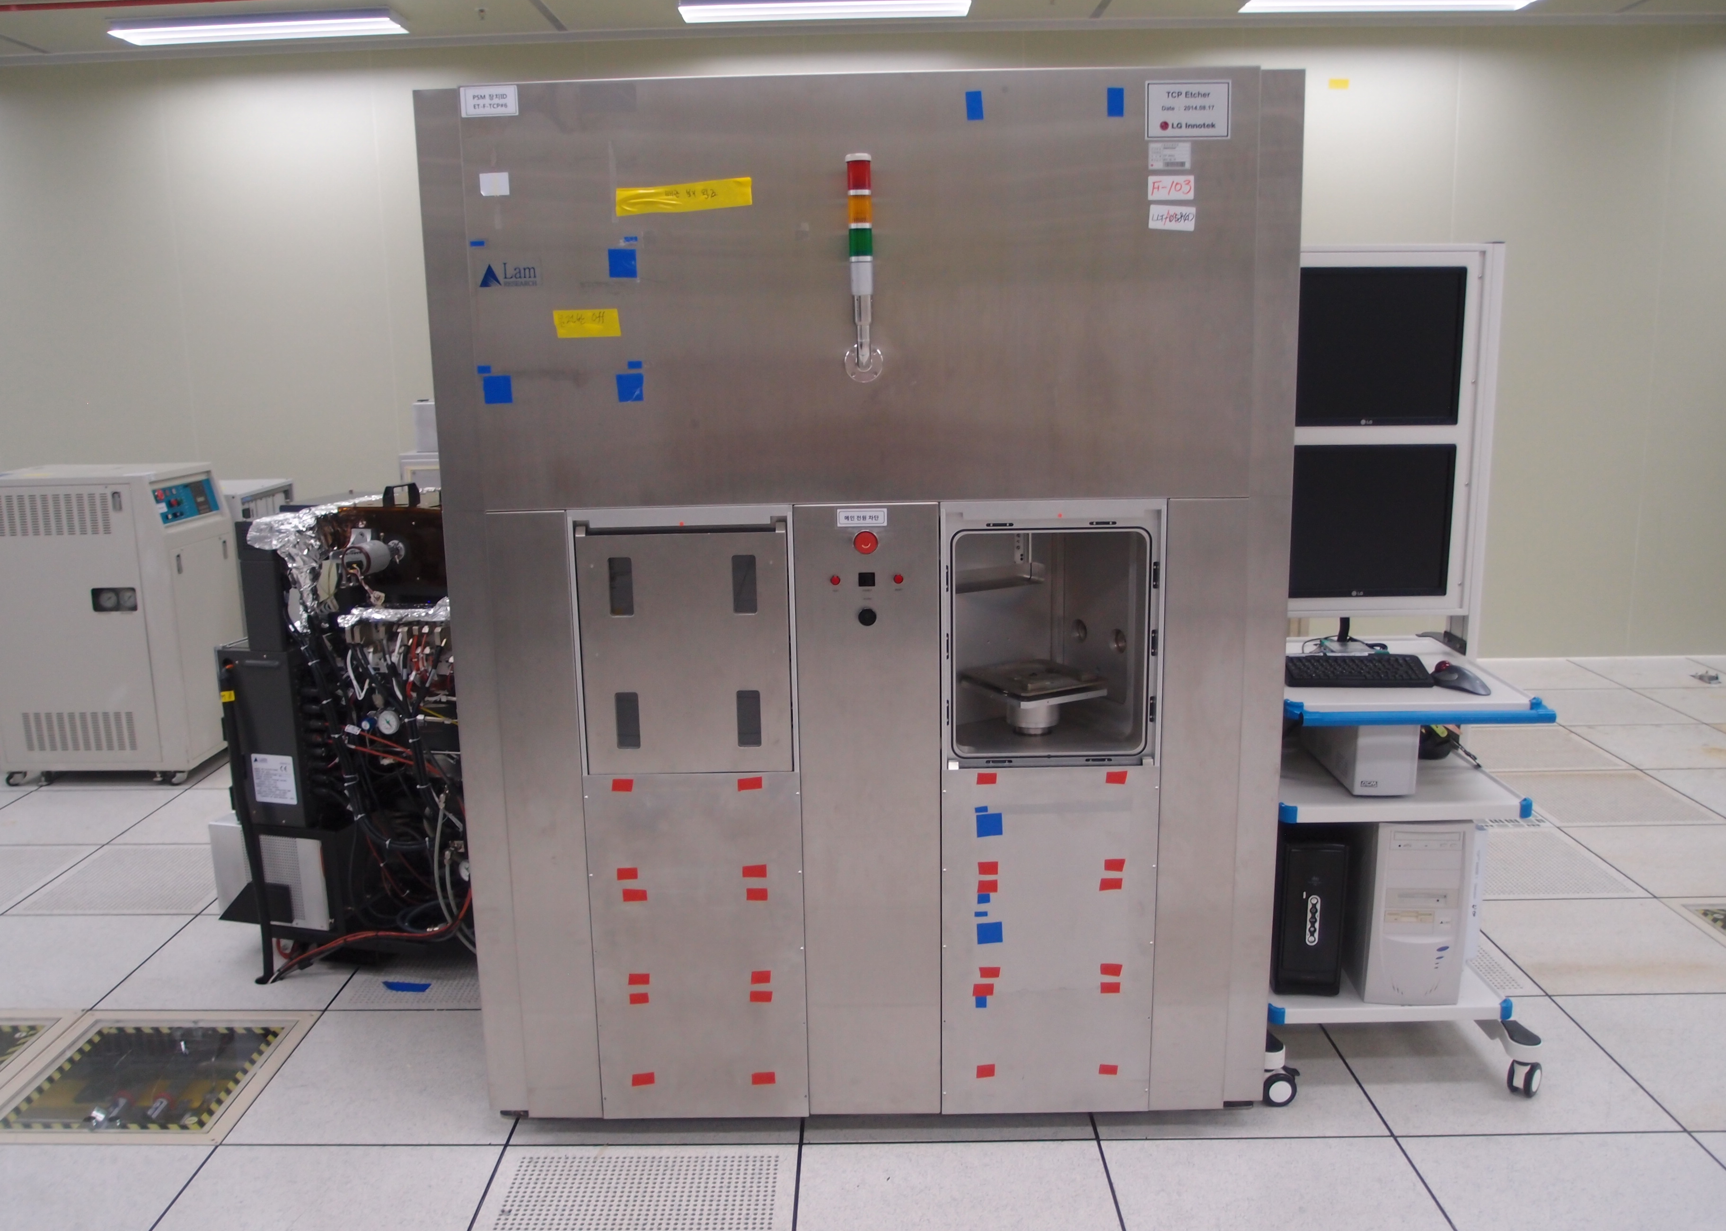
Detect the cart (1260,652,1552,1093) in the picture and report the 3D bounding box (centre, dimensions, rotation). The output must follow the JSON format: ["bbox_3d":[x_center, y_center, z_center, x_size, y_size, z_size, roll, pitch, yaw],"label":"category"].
[{"bbox_3d":[1.149,0.538,3.238,0.560,0.870,0.760,0,11,2],"label":"cart"}]

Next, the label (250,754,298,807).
[{"bbox_3d":[-1.466,0.409,3.476,0.117,0.124,0.006,2,11,15],"label":"label"}]

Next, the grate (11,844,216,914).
[{"bbox_3d":[-2.213,0.824,4.344,0.595,0.020,0.595,-1,11,0],"label":"grate"}]

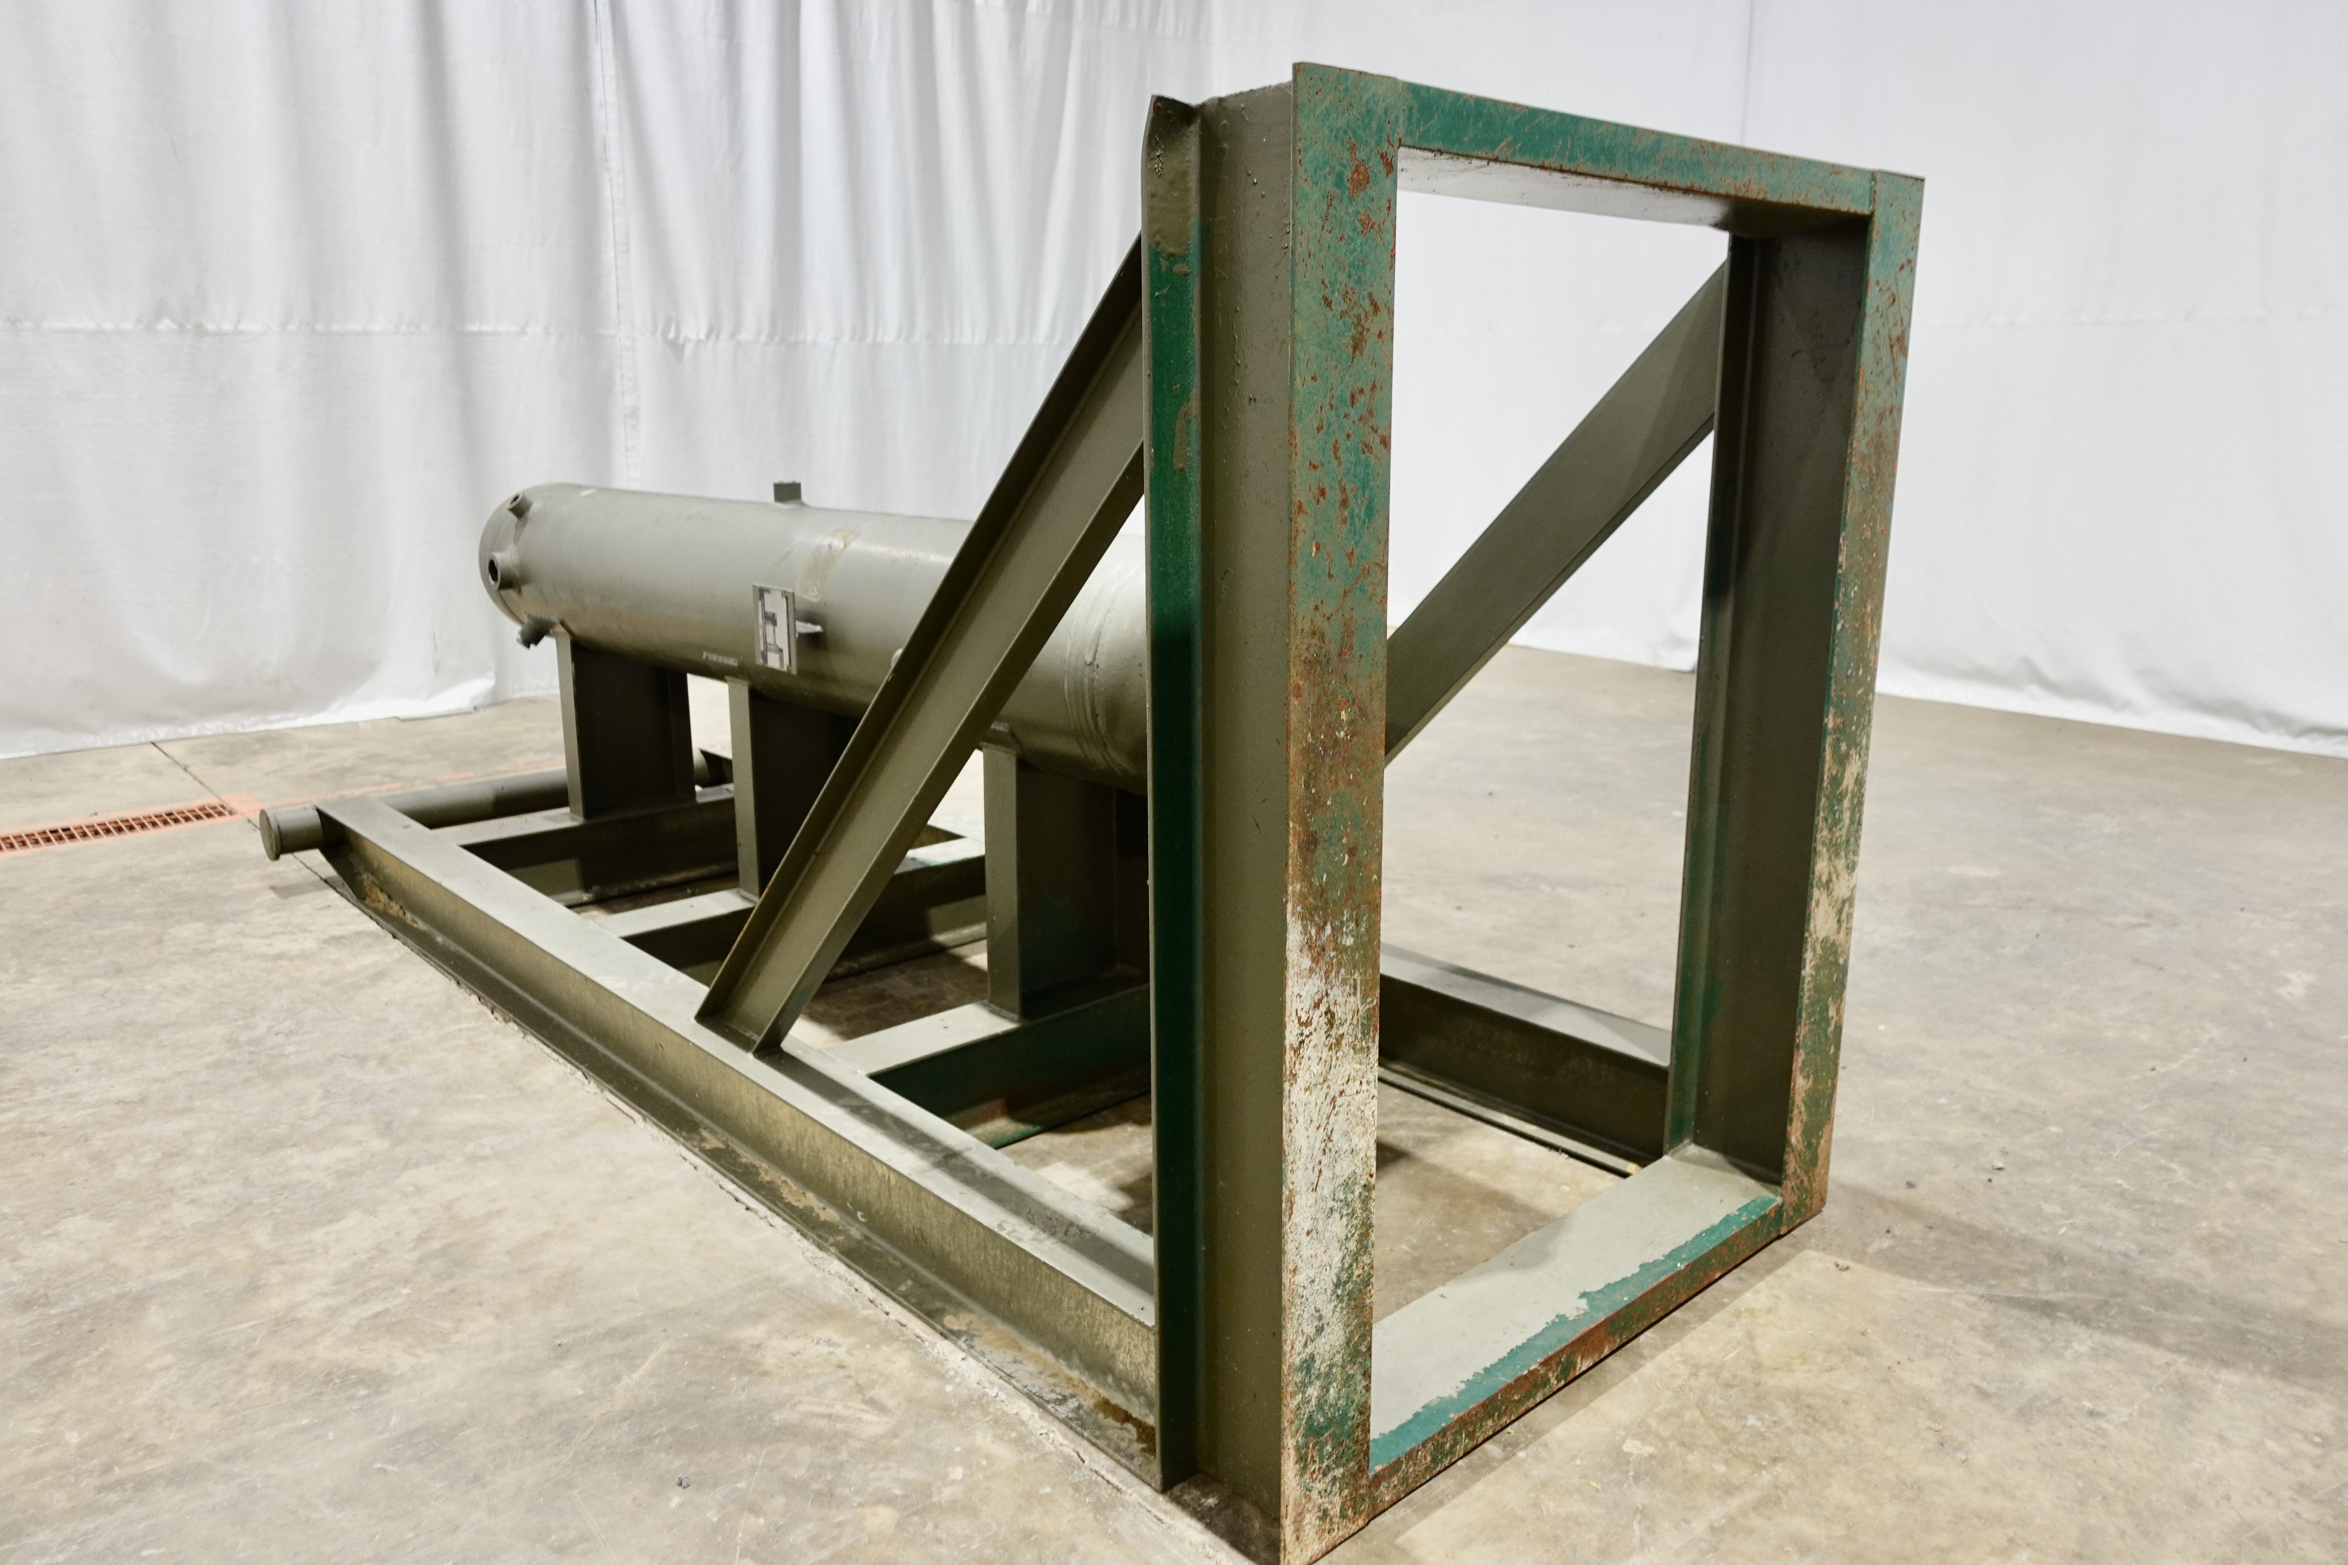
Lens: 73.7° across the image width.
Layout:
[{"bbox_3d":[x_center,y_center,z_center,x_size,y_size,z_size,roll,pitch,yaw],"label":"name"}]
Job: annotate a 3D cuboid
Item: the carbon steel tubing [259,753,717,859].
[{"bbox_3d":[-1.862,0.025,4.644,1.476,0.129,0.129,-12,17,-40],"label":"carbon steel tubing"}]

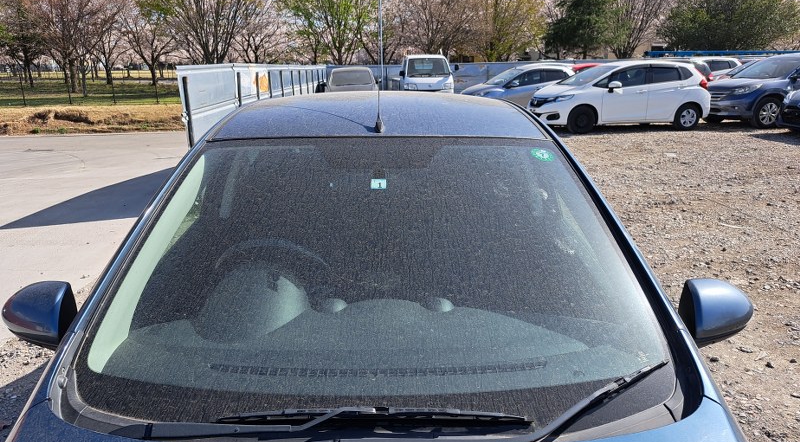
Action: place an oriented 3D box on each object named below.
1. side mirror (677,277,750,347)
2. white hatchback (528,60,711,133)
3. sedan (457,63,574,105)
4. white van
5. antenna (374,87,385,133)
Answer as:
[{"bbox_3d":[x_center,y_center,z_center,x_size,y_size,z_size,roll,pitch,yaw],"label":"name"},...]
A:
[{"bbox_3d":[0.826,0.237,1.470,0.200,0.155,0.115,0,17,2],"label":"side mirror"},{"bbox_3d":[5.047,-2.946,12.988,3.980,1.525,1.700,-4,17,-9],"label":"white hatchback"},{"bbox_3d":[3.765,-4.150,17.362,4.100,1.500,1.700,-4,17,-10],"label":"sedan"},{"bbox_3d":[0.733,-5.020,20.010,1.680,1.860,4.100,-3,17,-7],"label":"white van"},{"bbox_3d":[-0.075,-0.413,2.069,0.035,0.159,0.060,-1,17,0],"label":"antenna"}]

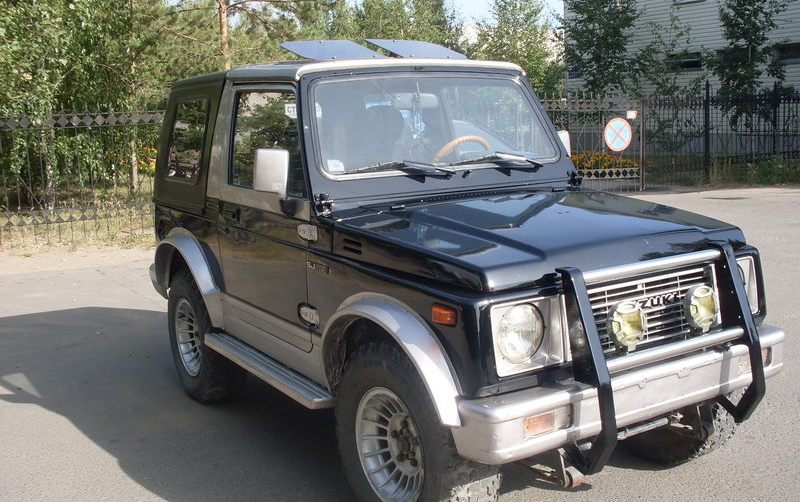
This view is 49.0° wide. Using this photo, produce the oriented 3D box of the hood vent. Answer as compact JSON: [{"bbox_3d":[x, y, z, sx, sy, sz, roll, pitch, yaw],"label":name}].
[{"bbox_3d":[-0.165,-0.016,3.049,0.020,0.052,0.130,-8,10,-31],"label":"hood vent"}]

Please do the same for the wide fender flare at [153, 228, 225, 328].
[{"bbox_3d":[-1.112,0.104,4.599,0.095,0.470,0.980,-8,10,-31],"label":"wide fender flare"}]

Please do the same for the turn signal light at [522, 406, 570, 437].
[{"bbox_3d":[0.427,0.504,2.563,0.175,0.068,0.045,-8,10,-31],"label":"turn signal light"}]

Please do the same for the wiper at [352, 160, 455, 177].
[{"bbox_3d":[0.016,-0.338,3.585,0.470,0.075,0.050,-8,-3,-32],"label":"wiper"}]

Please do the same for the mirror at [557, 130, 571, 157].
[{"bbox_3d":[0.758,-0.463,4.195,0.140,0.205,0.080,-8,10,-31],"label":"mirror"}]

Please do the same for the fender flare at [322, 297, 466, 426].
[{"bbox_3d":[-0.040,0.370,2.978,0.120,0.420,0.780,-8,10,-32],"label":"fender flare"}]

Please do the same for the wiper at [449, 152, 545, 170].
[{"bbox_3d":[0.429,-0.396,3.843,0.480,0.075,0.050,-8,-3,-32],"label":"wiper"}]

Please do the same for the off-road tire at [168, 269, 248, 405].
[{"bbox_3d":[-1.035,0.448,4.712,0.215,0.720,0.720,-8,10,-31],"label":"off-road tire"}]

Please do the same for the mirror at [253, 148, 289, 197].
[{"bbox_3d":[-0.505,-0.313,3.446,0.125,0.175,0.065,-6,10,-24],"label":"mirror"}]

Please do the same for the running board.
[{"bbox_3d":[-0.591,0.503,3.846,0.140,0.060,1.200,-8,10,-31],"label":"running board"}]

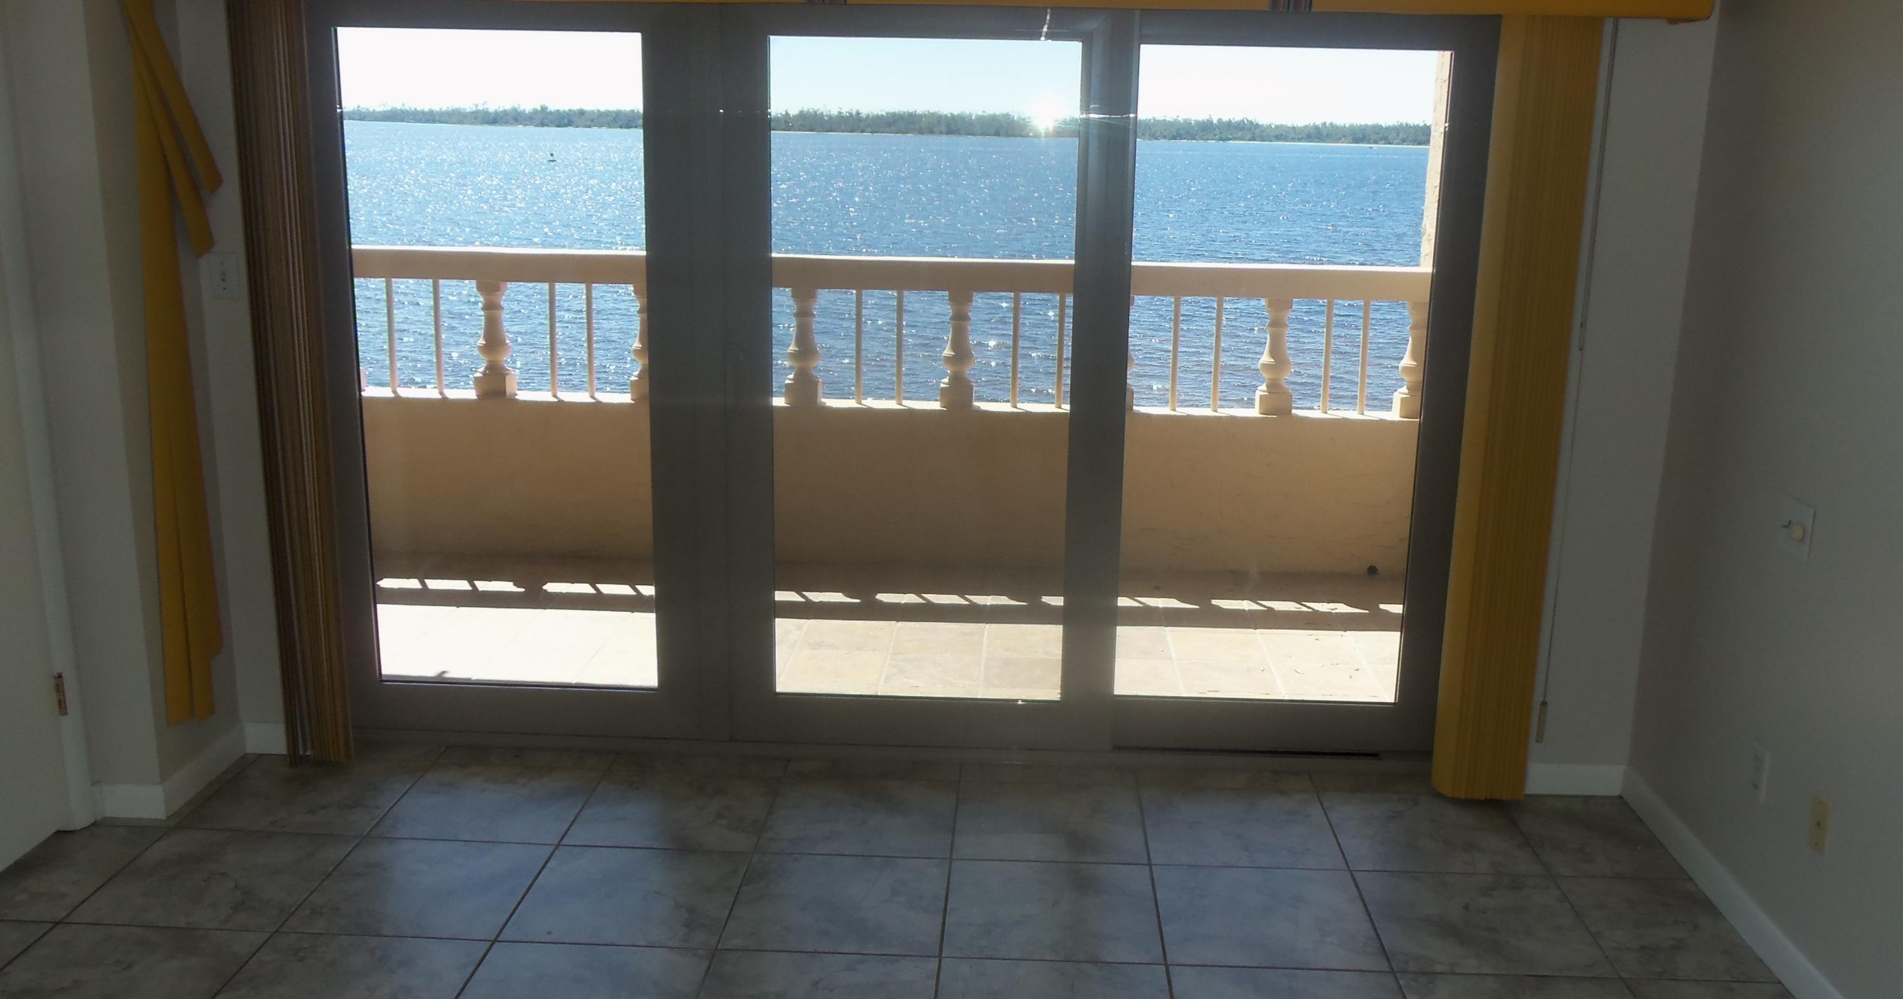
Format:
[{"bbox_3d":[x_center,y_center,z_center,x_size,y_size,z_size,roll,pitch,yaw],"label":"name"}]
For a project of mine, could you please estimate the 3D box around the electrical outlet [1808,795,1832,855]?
[{"bbox_3d":[1.694,0.636,3.006,0.008,0.114,0.071,2,13,2],"label":"electrical outlet"}]

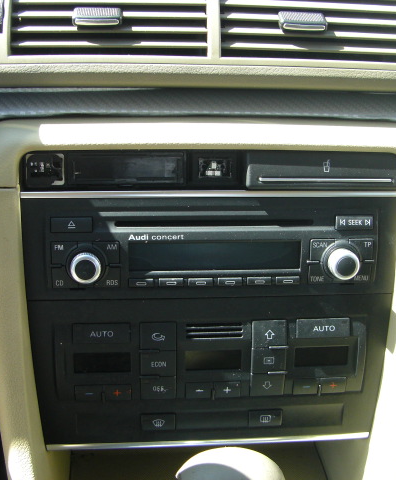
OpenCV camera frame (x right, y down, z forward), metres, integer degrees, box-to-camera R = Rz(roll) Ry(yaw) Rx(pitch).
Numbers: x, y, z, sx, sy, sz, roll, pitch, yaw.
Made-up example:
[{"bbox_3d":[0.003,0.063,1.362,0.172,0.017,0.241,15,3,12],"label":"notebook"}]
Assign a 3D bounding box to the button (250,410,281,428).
[{"bbox_3d":[0.044,0.117,0.464,0.022,0.012,0.006,-1,12,-6],"label":"button"}]

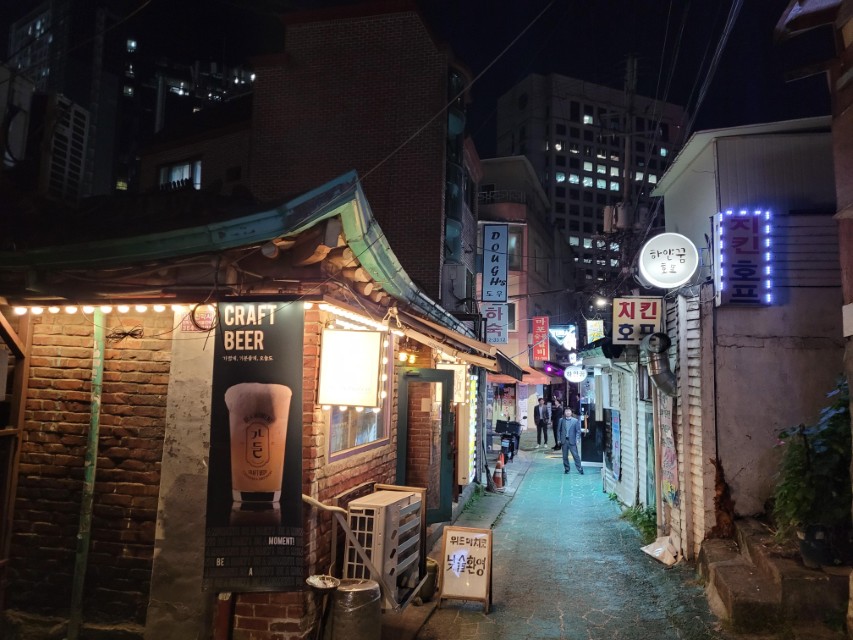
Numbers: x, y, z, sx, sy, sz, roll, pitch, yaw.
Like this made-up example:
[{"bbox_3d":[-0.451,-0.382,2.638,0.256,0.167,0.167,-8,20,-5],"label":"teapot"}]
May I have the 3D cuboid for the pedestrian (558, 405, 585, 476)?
[{"bbox_3d":[3.653,3.059,16.200,0.620,1.690,0.380,1,-7,9],"label":"pedestrian"}]

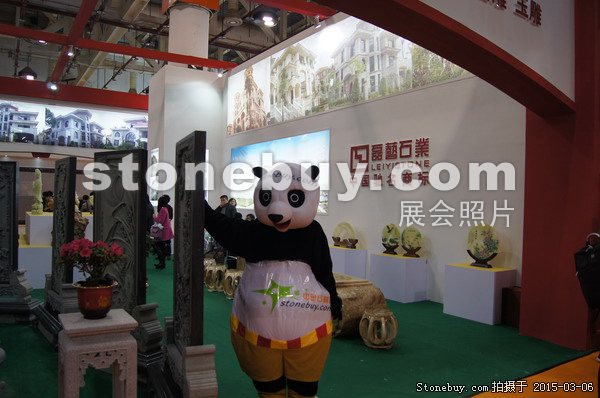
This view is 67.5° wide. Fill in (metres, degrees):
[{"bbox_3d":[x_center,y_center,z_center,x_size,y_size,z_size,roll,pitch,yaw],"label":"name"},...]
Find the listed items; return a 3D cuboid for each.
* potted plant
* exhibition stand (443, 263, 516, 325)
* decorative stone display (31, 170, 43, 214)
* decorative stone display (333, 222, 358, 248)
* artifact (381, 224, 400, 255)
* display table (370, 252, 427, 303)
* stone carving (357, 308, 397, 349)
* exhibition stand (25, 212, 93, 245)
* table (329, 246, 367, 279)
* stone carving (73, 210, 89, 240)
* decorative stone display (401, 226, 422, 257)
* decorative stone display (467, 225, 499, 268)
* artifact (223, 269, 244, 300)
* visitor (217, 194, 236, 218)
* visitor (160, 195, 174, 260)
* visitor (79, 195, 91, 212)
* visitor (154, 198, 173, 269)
[{"bbox_3d":[-1.369,0.519,2.950,0.420,0.500,0.400,1,0,-25],"label":"potted plant"},{"bbox_3d":[2.540,1.327,6.387,0.490,0.700,0.740,1,0,-34],"label":"exhibition stand"},{"bbox_3d":[-5.136,-0.139,8.768,0.210,0.870,0.200,1,0,-6],"label":"decorative stone display"},{"bbox_3d":[0.898,0.705,8.730,0.150,0.470,0.620,1,0,-34],"label":"decorative stone display"},{"bbox_3d":[1.567,0.692,7.755,0.140,0.500,0.400,1,0,-42],"label":"artifact"},{"bbox_3d":[1.626,1.264,7.371,0.500,0.690,0.750,1,0,-33],"label":"display table"},{"bbox_3d":[0.897,1.466,5.093,0.430,0.370,0.430,1,0,0],"label":"stone carving"},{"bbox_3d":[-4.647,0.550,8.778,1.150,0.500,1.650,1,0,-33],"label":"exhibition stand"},{"bbox_3d":[0.830,1.245,8.529,0.500,0.690,0.740,1,0,-33],"label":"table"},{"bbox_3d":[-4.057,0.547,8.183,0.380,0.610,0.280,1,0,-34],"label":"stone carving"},{"bbox_3d":[1.840,0.703,7.392,0.360,0.490,0.140,1,0,39],"label":"decorative stone display"},{"bbox_3d":[2.594,0.659,6.370,0.150,0.610,0.500,1,0,-38],"label":"decorative stone display"},{"bbox_3d":[-1.058,1.392,7.347,0.370,0.435,0.370,1,0,0],"label":"artifact"},{"bbox_3d":[-1.619,0.749,9.801,0.500,1.655,0.320,1,0,22],"label":"visitor"},{"bbox_3d":[-3.269,0.700,11.134,0.470,1.610,0.320,1,0,-30],"label":"visitor"},{"bbox_3d":[-6.332,0.682,13.200,0.440,1.630,0.280,1,0,-6],"label":"visitor"},{"bbox_3d":[-3.090,0.759,10.254,0.370,1.610,0.440,1,0,21],"label":"visitor"}]

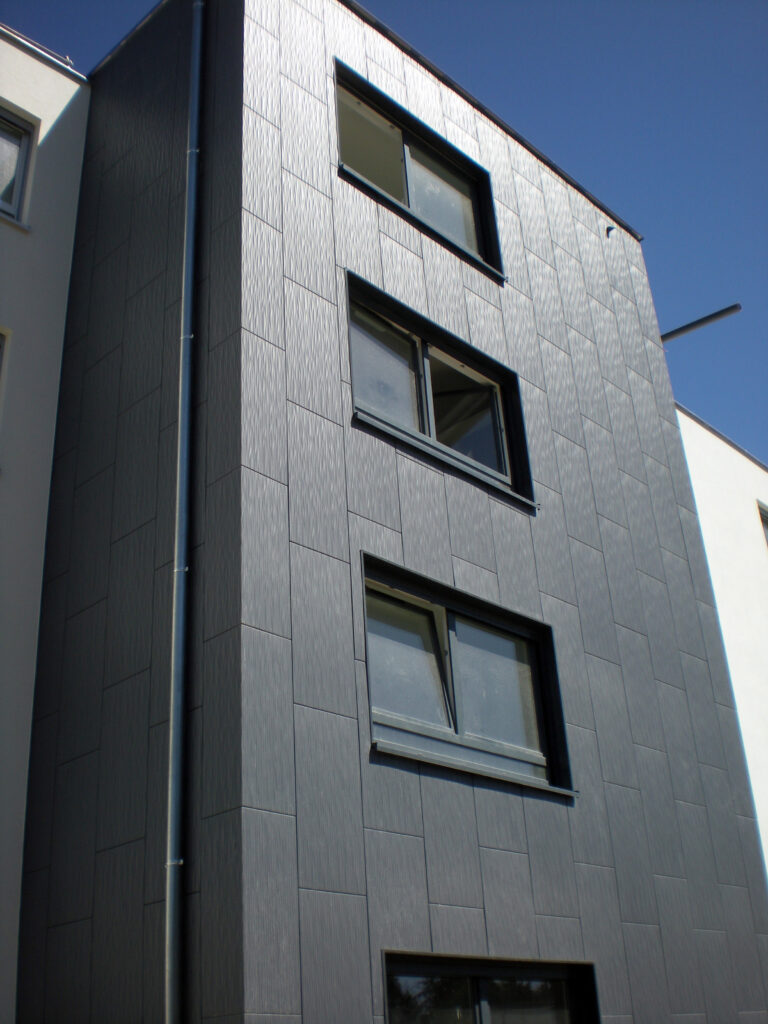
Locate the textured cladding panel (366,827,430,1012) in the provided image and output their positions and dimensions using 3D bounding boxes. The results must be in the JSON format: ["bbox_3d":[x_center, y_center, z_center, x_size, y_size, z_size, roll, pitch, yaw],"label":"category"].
[{"bbox_3d":[0.102,2.755,7.571,0.020,1.181,0.601,-27,-35,37],"label":"textured cladding panel"}]

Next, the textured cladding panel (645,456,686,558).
[{"bbox_3d":[3.219,-0.056,12.816,0.020,1.205,0.600,-27,-35,37],"label":"textured cladding panel"}]

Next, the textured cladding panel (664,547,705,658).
[{"bbox_3d":[3.281,1.010,12.356,0.020,1.200,0.598,-26,-34,37],"label":"textured cladding panel"}]

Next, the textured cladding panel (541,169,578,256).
[{"bbox_3d":[2.156,-3.630,13.727,0.020,1.200,0.604,-26,-34,37],"label":"textured cladding panel"}]

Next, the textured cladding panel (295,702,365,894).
[{"bbox_3d":[-0.365,1.916,7.441,0.020,1.205,0.600,-27,-35,37],"label":"textured cladding panel"}]

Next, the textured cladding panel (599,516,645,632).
[{"bbox_3d":[2.440,0.649,11.485,0.020,1.205,0.600,-27,-35,37],"label":"textured cladding panel"}]

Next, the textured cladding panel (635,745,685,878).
[{"bbox_3d":[2.560,2.790,10.480,0.030,1.206,0.605,-26,-35,37],"label":"textured cladding panel"}]

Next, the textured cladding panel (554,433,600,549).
[{"bbox_3d":[1.967,-0.205,11.511,0.020,1.200,0.607,-26,-34,37],"label":"textured cladding panel"}]

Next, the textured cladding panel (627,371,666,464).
[{"bbox_3d":[3.149,-1.130,13.369,0.020,1.205,0.600,-27,-35,37],"label":"textured cladding panel"}]

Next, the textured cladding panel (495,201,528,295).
[{"bbox_3d":[1.422,-2.923,12.398,0.020,1.205,0.485,-27,-35,37],"label":"textured cladding panel"}]

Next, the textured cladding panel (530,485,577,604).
[{"bbox_3d":[1.601,0.288,10.784,0.020,1.214,0.602,-27,-35,37],"label":"textured cladding panel"}]

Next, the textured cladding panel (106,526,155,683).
[{"bbox_3d":[-1.924,0.696,8.570,0.605,1.206,0.030,-26,-35,37],"label":"textured cladding panel"}]

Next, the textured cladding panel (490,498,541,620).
[{"bbox_3d":[1.196,0.440,10.218,0.020,1.050,0.602,-27,-35,37],"label":"textured cladding panel"}]

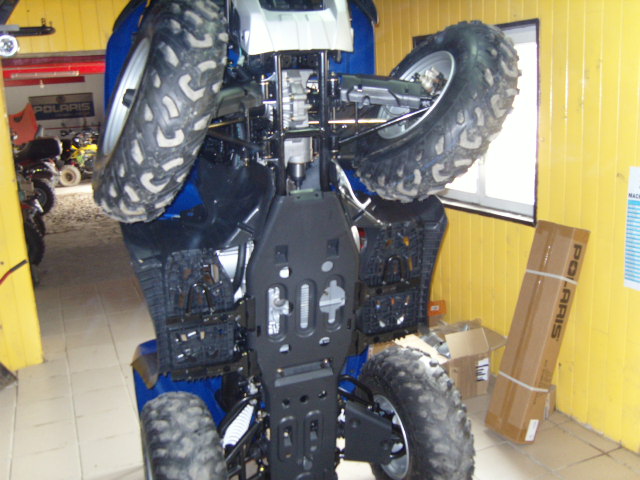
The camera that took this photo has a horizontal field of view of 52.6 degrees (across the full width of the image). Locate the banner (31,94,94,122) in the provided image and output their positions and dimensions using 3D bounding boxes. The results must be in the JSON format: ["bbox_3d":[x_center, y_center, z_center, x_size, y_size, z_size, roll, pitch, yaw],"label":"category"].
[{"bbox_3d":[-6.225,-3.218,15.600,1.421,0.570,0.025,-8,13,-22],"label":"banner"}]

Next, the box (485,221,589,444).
[{"bbox_3d":[1.010,0.423,3.021,0.099,1.005,0.217,11,4,-30],"label":"box"}]

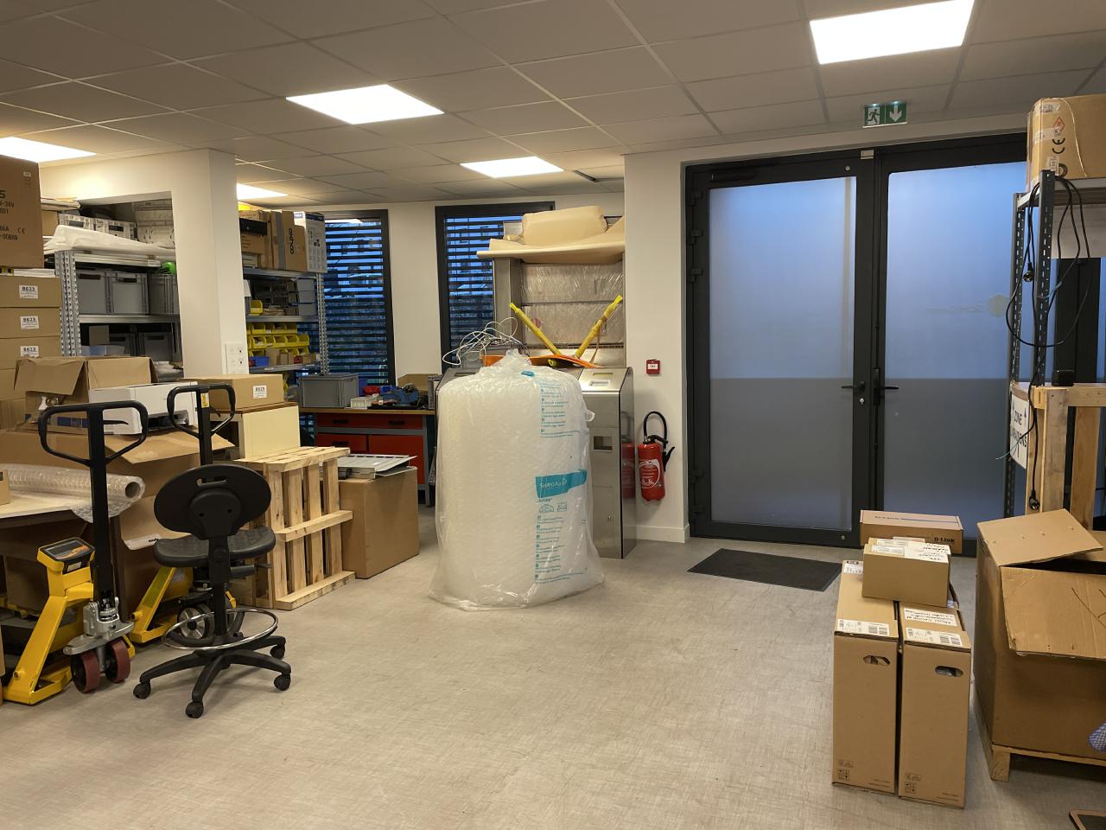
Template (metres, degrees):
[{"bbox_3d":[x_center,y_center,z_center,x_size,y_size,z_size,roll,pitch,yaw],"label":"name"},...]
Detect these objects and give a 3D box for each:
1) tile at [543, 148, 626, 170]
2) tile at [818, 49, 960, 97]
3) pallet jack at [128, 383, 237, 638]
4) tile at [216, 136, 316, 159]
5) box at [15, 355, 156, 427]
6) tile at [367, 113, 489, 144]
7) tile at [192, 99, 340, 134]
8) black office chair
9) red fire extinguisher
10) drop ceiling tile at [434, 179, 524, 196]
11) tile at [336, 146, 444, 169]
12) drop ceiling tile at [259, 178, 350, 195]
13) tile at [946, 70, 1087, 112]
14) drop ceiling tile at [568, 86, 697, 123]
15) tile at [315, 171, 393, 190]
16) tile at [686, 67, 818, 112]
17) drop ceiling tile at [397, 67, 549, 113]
[{"bbox_3d":[0.278,-1.727,5.583,0.565,0.025,0.590,1,7,21],"label":"tile"},{"bbox_3d":[1.538,-1.571,3.823,0.597,0.020,0.597,1,7,21],"label":"tile"},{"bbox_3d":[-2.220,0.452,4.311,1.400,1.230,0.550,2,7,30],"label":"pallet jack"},{"bbox_3d":[-1.822,-1.625,5.095,0.600,0.025,0.600,1,7,21],"label":"tile"},{"bbox_3d":[-2.604,-0.115,4.617,0.580,0.380,0.420,2,7,27],"label":"box"},{"bbox_3d":[-0.699,-1.604,4.668,0.600,0.025,0.600,1,7,21],"label":"tile"},{"bbox_3d":[-1.471,-1.555,4.339,0.590,0.025,0.590,1,7,21],"label":"tile"},{"bbox_3d":[-1.424,0.658,3.485,0.630,0.960,0.630,-5,7,-32],"label":"black office chair"},{"bbox_3d":[0.683,0.277,5.486,0.248,0.602,0.180,0,6,15],"label":"red fire extinguisher"},{"bbox_3d":[-0.622,-1.813,6.564,0.597,0.020,0.597,1,7,21],"label":"drop ceiling tile"},{"bbox_3d":[-1.050,-1.684,5.450,0.597,0.020,0.597,1,7,21],"label":"tile"},{"bbox_3d":[-1.955,-1.766,6.423,0.600,0.025,0.600,1,7,21],"label":"drop ceiling tile"},{"bbox_3d":[2.313,-1.627,4.165,0.597,0.020,0.597,1,7,21],"label":"tile"},{"bbox_3d":[0.422,-1.585,4.241,0.600,0.025,0.600,1,7,21],"label":"drop ceiling tile"},{"bbox_3d":[-1.395,-1.756,6.209,0.600,0.025,0.600,1,7,21],"label":"tile"},{"bbox_3d":[0.978,-1.581,4.037,0.597,0.020,0.597,1,7,21],"label":"tile"},{"bbox_3d":[-0.351,-1.534,3.908,0.590,0.025,0.590,1,7,21],"label":"drop ceiling tile"}]

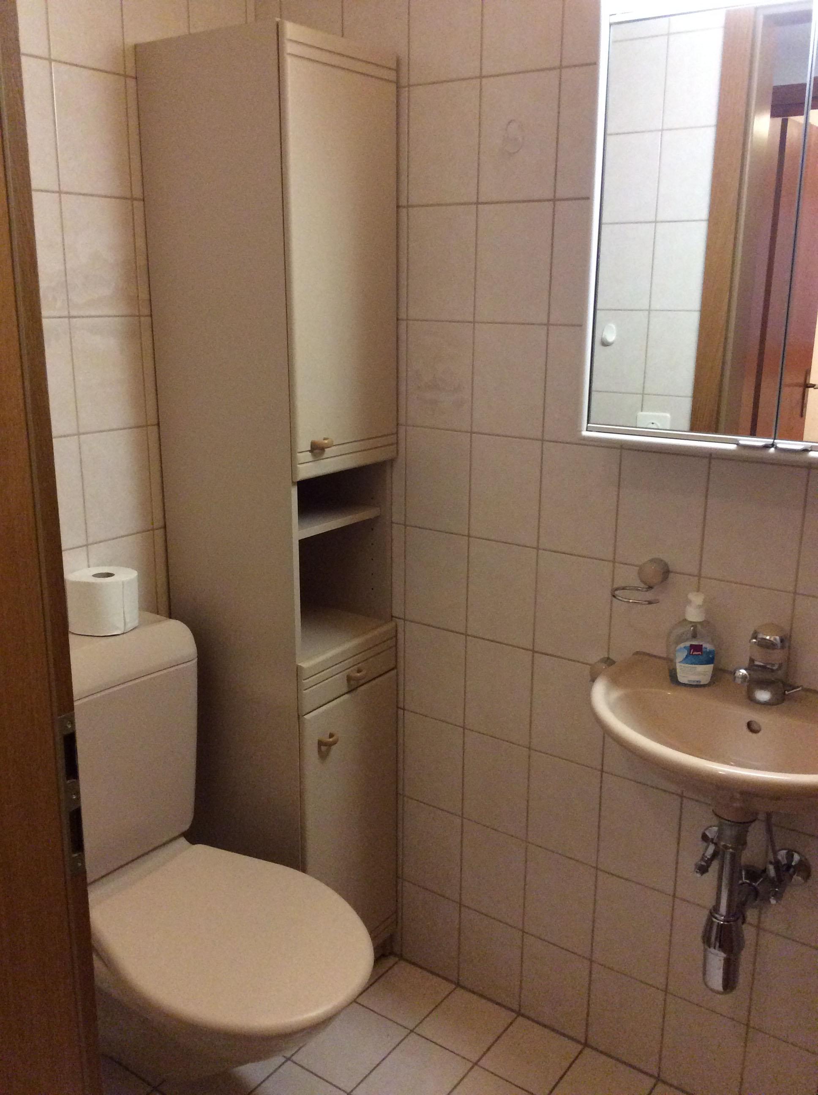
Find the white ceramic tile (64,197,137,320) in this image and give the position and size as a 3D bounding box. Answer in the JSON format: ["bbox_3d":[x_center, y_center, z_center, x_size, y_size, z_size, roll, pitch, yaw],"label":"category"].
[{"bbox_3d":[-0.540,-0.508,1.770,0.011,0.199,0.151,11,18,35],"label":"white ceramic tile"}]

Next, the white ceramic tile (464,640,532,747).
[{"bbox_3d":[0.178,0.281,1.971,0.150,0.199,0.010,11,18,34],"label":"white ceramic tile"}]

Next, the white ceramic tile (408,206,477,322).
[{"bbox_3d":[0.061,-0.520,1.850,0.150,0.199,0.010,11,18,34],"label":"white ceramic tile"}]

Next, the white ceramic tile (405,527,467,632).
[{"bbox_3d":[0.057,0.064,2.028,0.151,0.199,0.011,11,18,35],"label":"white ceramic tile"}]

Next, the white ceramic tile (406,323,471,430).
[{"bbox_3d":[0.059,-0.324,1.892,0.149,0.198,0.010,11,18,34],"label":"white ceramic tile"}]

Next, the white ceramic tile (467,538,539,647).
[{"bbox_3d":[0.179,0.087,1.919,0.150,0.199,0.010,11,18,34],"label":"white ceramic tile"}]

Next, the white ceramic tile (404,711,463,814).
[{"bbox_3d":[0.053,0.455,2.128,0.151,0.199,0.011,11,18,35],"label":"white ceramic tile"}]

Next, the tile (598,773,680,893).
[{"bbox_3d":[0.425,0.526,1.864,0.151,0.199,0.011,11,18,35],"label":"tile"}]

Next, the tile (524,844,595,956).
[{"bbox_3d":[0.296,0.690,1.977,0.148,0.197,0.009,11,18,35],"label":"tile"}]

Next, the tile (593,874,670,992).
[{"bbox_3d":[0.419,0.714,1.891,0.148,0.197,0.009,11,18,35],"label":"tile"}]

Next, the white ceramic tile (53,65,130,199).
[{"bbox_3d":[-0.532,-0.696,1.698,0.010,0.198,0.149,11,18,34],"label":"white ceramic tile"}]

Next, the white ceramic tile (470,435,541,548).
[{"bbox_3d":[0.178,-0.105,1.858,0.148,0.197,0.009,11,18,35],"label":"white ceramic tile"}]

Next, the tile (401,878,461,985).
[{"bbox_3d":[0.050,0.835,2.200,0.148,0.197,0.009,11,18,35],"label":"tile"}]

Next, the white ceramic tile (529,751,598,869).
[{"bbox_3d":[0.297,0.495,1.926,0.148,0.197,0.009,11,18,35],"label":"white ceramic tile"}]

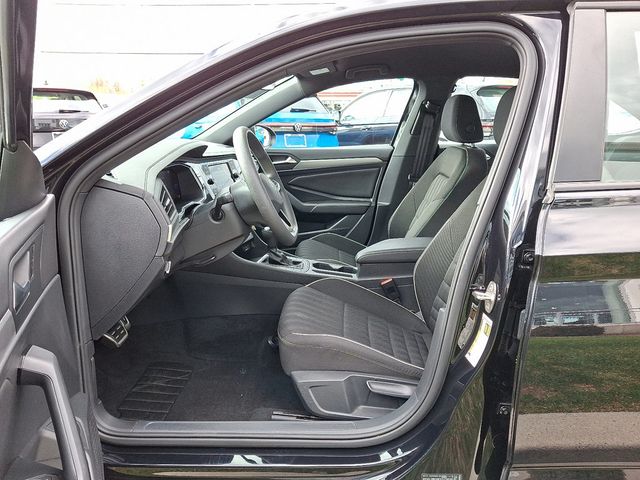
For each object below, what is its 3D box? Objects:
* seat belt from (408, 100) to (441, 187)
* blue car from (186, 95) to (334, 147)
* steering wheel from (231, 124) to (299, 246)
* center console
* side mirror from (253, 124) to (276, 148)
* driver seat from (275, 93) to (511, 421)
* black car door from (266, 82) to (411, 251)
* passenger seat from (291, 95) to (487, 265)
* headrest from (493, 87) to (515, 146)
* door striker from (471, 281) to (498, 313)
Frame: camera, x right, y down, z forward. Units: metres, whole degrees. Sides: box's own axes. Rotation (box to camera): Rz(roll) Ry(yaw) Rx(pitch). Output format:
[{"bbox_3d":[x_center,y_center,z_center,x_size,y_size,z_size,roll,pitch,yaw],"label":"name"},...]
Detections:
[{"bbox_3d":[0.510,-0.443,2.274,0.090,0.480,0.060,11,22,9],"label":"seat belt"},{"bbox_3d":[-1.391,-1.819,8.562,1.840,1.630,4.460,-7,15,-28],"label":"blue car"},{"bbox_3d":[-0.178,-0.141,1.344,0.110,0.365,0.370,-22,11,9],"label":"steering wheel"},{"bbox_3d":[0.070,0.153,1.759,0.860,0.320,0.230,0,14,2],"label":"center console"},{"bbox_3d":[-0.300,-0.567,2.533,0.140,0.160,0.230,6,15,22],"label":"side mirror"},{"bbox_3d":[0.280,-0.001,1.352,0.760,0.880,0.530,0,14,2],"label":"driver seat"},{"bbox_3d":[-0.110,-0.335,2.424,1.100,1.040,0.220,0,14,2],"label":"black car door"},{"bbox_3d":[0.295,-0.174,2.051,0.770,0.880,0.530,0,14,2],"label":"passenger seat"},{"bbox_3d":[0.572,-0.334,1.272,0.130,0.185,0.270,7,13,0],"label":"headrest"},{"bbox_3d":[0.335,0.116,0.933,0.050,0.065,0.040,-7,15,-25],"label":"door striker"}]

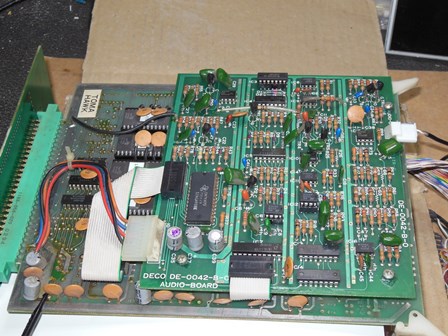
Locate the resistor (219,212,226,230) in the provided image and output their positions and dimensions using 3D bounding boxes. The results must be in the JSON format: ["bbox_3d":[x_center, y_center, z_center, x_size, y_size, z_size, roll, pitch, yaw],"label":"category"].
[{"bbox_3d":[-0.001,0.028,0.352,0.003,0.003,0.008,1,50,6],"label":"resistor"}]

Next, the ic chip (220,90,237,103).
[{"bbox_3d":[0.003,-0.046,0.422,0.009,0.004,0.008,1,48,6],"label":"ic chip"}]

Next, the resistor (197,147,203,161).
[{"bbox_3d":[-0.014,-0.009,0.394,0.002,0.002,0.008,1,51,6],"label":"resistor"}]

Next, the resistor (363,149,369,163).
[{"bbox_3d":[0.084,-0.008,0.382,0.003,0.003,0.007,1,52,6],"label":"resistor"}]

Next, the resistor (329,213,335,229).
[{"bbox_3d":[0.060,0.029,0.356,0.003,0.003,0.008,1,52,6],"label":"resistor"}]

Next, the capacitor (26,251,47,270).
[{"bbox_3d":[-0.104,0.053,0.358,0.008,0.011,0.008,1,52,6],"label":"capacitor"}]

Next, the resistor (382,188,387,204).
[{"bbox_3d":[0.090,0.015,0.363,0.003,0.003,0.008,1,52,6],"label":"resistor"}]

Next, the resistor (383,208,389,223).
[{"bbox_3d":[0.087,0.026,0.348,0.003,0.003,0.007,1,50,6],"label":"resistor"}]

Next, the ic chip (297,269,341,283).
[{"bbox_3d":[0.049,0.056,0.335,0.021,0.004,0.007,1,52,6],"label":"ic chip"}]

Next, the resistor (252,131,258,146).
[{"bbox_3d":[0.019,-0.019,0.396,0.003,0.003,0.008,1,52,6],"label":"resistor"}]

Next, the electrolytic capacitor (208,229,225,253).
[{"bbox_3d":[-0.004,0.039,0.346,0.008,0.011,0.008,1,52,6],"label":"electrolytic capacitor"}]

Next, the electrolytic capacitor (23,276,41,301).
[{"bbox_3d":[-0.104,0.065,0.348,0.008,0.011,0.008,8,45,-3],"label":"electrolytic capacitor"}]

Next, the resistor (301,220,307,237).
[{"bbox_3d":[0.044,0.033,0.354,0.003,0.003,0.007,1,52,5],"label":"resistor"}]

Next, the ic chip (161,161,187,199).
[{"bbox_3d":[-0.029,0.007,0.375,0.012,0.007,0.023,1,48,6],"label":"ic chip"}]

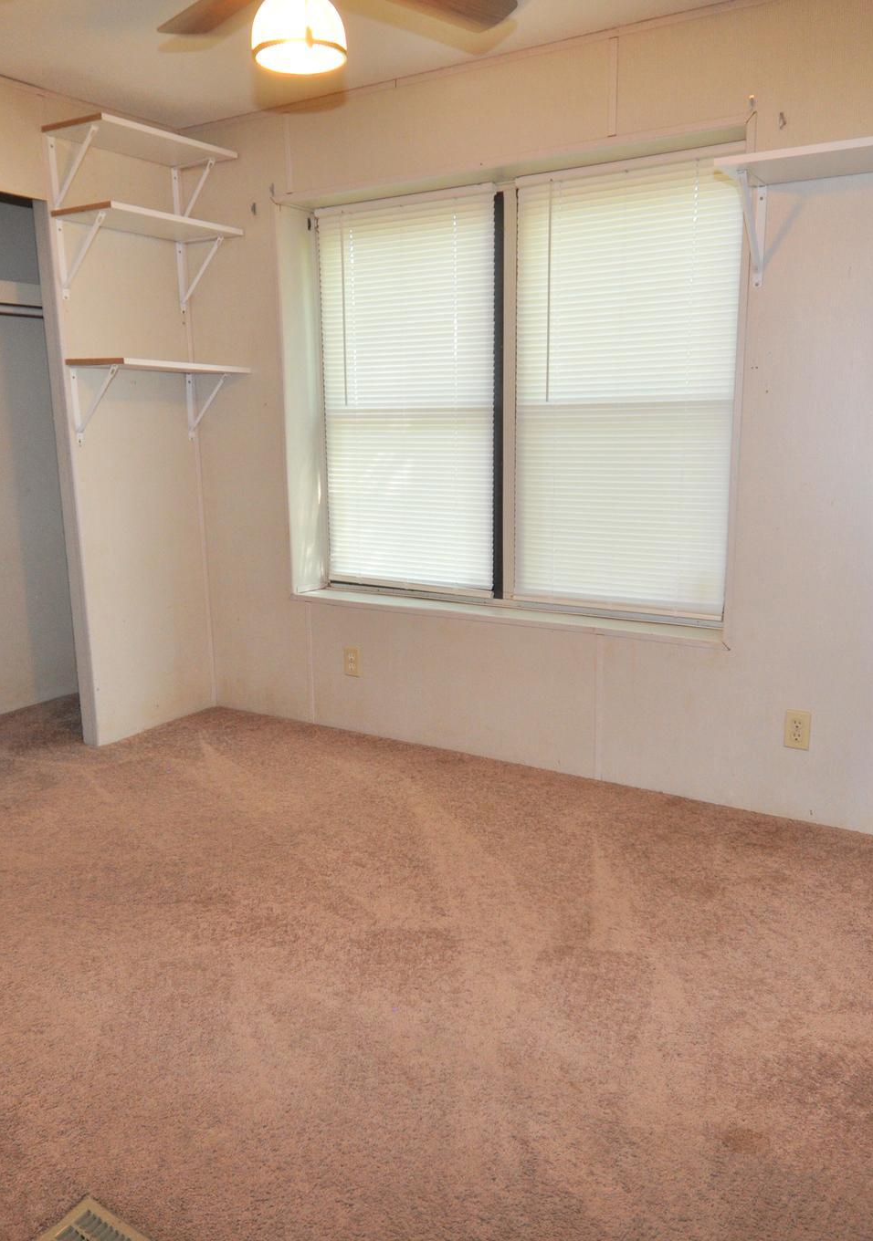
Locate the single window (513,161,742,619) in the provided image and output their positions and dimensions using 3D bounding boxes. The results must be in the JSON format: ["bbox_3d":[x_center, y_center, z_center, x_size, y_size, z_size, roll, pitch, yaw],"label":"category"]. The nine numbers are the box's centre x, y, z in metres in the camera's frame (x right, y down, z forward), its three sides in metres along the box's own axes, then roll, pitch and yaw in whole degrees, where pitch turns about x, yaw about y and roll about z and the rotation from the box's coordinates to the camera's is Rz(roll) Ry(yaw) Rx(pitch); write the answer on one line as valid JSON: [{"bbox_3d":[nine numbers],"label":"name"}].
[{"bbox_3d":[0.573,-0.689,2.993,0.740,1.380,0.055,7,14,33],"label":"single window"}]

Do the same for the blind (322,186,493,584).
[{"bbox_3d":[-0.118,-0.800,3.472,0.780,1.390,0.100,7,14,33],"label":"blind"}]

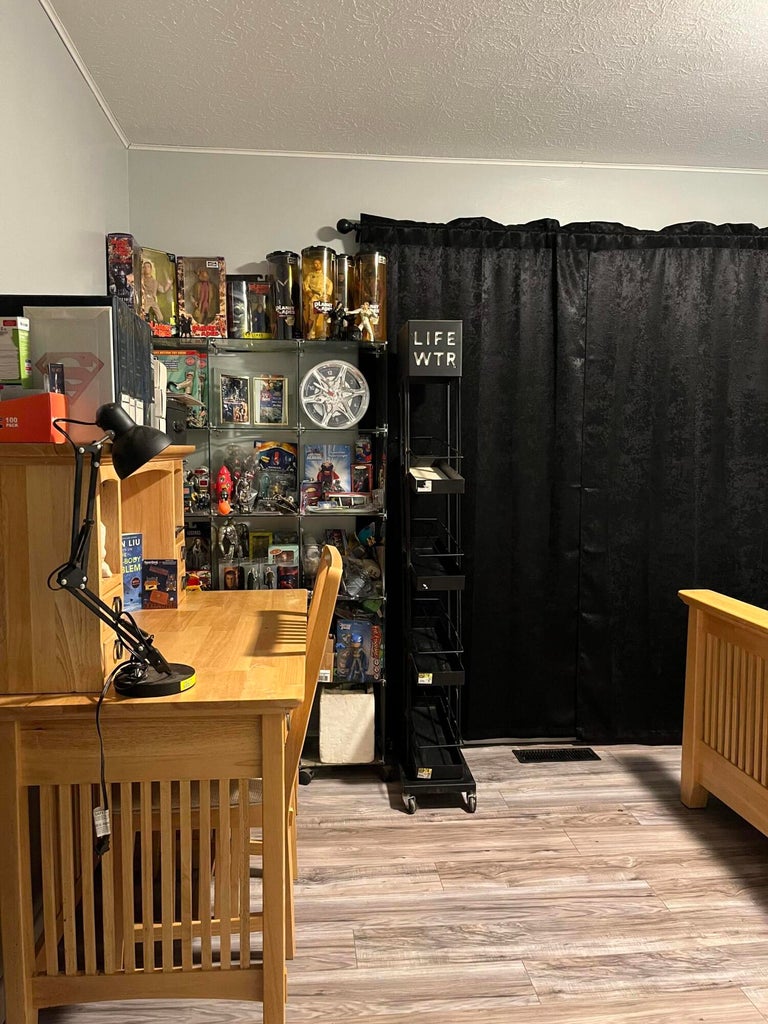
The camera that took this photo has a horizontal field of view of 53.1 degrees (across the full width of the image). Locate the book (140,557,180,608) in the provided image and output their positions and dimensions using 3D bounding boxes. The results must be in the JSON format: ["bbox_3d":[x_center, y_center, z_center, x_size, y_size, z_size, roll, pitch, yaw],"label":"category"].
[{"bbox_3d":[-0.692,0.223,2.386,0.103,0.154,0.030,0,4,-6],"label":"book"}]

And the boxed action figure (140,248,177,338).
[{"bbox_3d":[-0.799,-0.752,2.703,0.137,0.297,0.085,-3,6,-40],"label":"boxed action figure"}]

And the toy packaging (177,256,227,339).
[{"bbox_3d":[-0.662,-0.774,2.820,0.176,0.288,0.090,0,4,-3],"label":"toy packaging"}]

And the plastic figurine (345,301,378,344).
[{"bbox_3d":[-0.080,-0.703,2.854,0.125,0.147,0.060,0,4,-1],"label":"plastic figurine"}]

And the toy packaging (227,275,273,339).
[{"bbox_3d":[-0.478,-0.726,2.740,0.160,0.242,0.090,0,4,-5],"label":"toy packaging"}]

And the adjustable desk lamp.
[{"bbox_3d":[-0.493,0.067,1.470,0.249,0.548,0.157,-1,4,-13],"label":"adjustable desk lamp"}]

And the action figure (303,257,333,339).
[{"bbox_3d":[-0.244,-0.800,2.876,0.114,0.300,0.080,0,4,-6],"label":"action figure"}]

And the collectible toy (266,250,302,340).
[{"bbox_3d":[-0.364,-0.771,2.808,0.121,0.323,0.121,0,4,-5],"label":"collectible toy"}]

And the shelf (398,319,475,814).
[{"bbox_3d":[0.171,0.184,2.830,0.253,1.710,0.460,0,4,-6],"label":"shelf"}]

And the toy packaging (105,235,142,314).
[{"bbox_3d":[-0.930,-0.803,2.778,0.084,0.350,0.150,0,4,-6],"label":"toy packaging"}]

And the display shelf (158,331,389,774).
[{"bbox_3d":[-0.467,0.195,2.889,0.941,1.616,0.315,0,4,-5],"label":"display shelf"}]

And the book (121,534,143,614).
[{"bbox_3d":[-0.743,0.176,2.150,0.028,0.214,0.137,3,5,35],"label":"book"}]

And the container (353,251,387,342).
[{"bbox_3d":[-0.048,-0.799,2.901,0.128,0.329,0.128,0,4,-6],"label":"container"}]

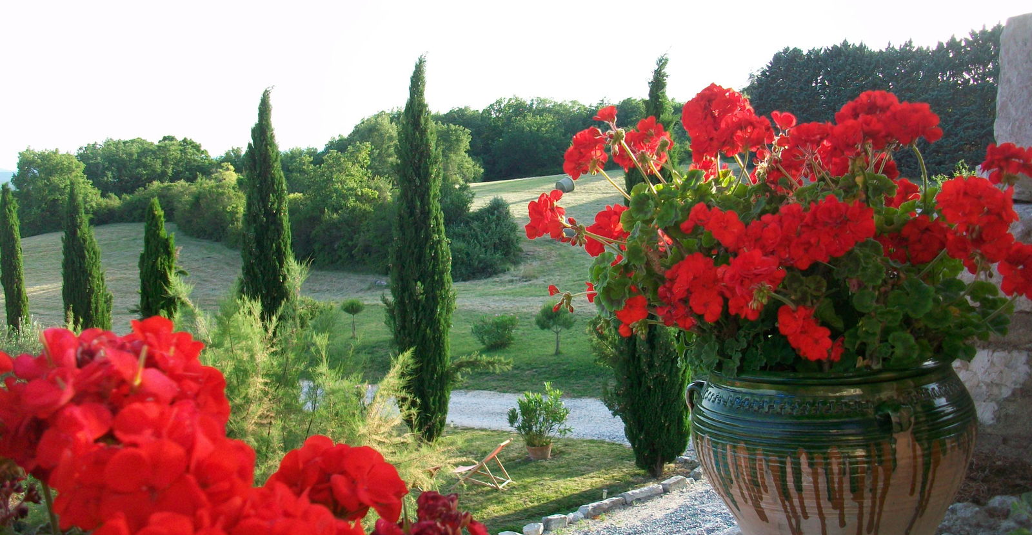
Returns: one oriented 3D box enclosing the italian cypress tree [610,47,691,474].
[{"bbox_3d":[2.880,0.051,19.958,1.636,8.820,1.636,0,5,0],"label":"italian cypress tree"}]

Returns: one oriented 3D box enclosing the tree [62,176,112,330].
[{"bbox_3d":[-15.871,-0.228,35.061,1.778,6.242,1.778,0,5,0],"label":"tree"}]

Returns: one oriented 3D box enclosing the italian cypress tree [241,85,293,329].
[{"bbox_3d":[-9.427,-2.077,35.992,1.947,9.265,1.947,0,5,0],"label":"italian cypress tree"}]

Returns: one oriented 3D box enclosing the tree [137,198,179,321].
[{"bbox_3d":[-13.601,0.125,36.047,1.554,5.567,1.554,0,5,0],"label":"tree"}]

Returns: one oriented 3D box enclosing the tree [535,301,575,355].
[{"bbox_3d":[1.309,2.021,31.854,1.346,1.821,1.346,0,5,0],"label":"tree"}]

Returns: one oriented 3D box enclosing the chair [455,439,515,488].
[{"bbox_3d":[-0.689,4.057,19.598,1.120,0.910,0.580,1,5,16],"label":"chair"}]

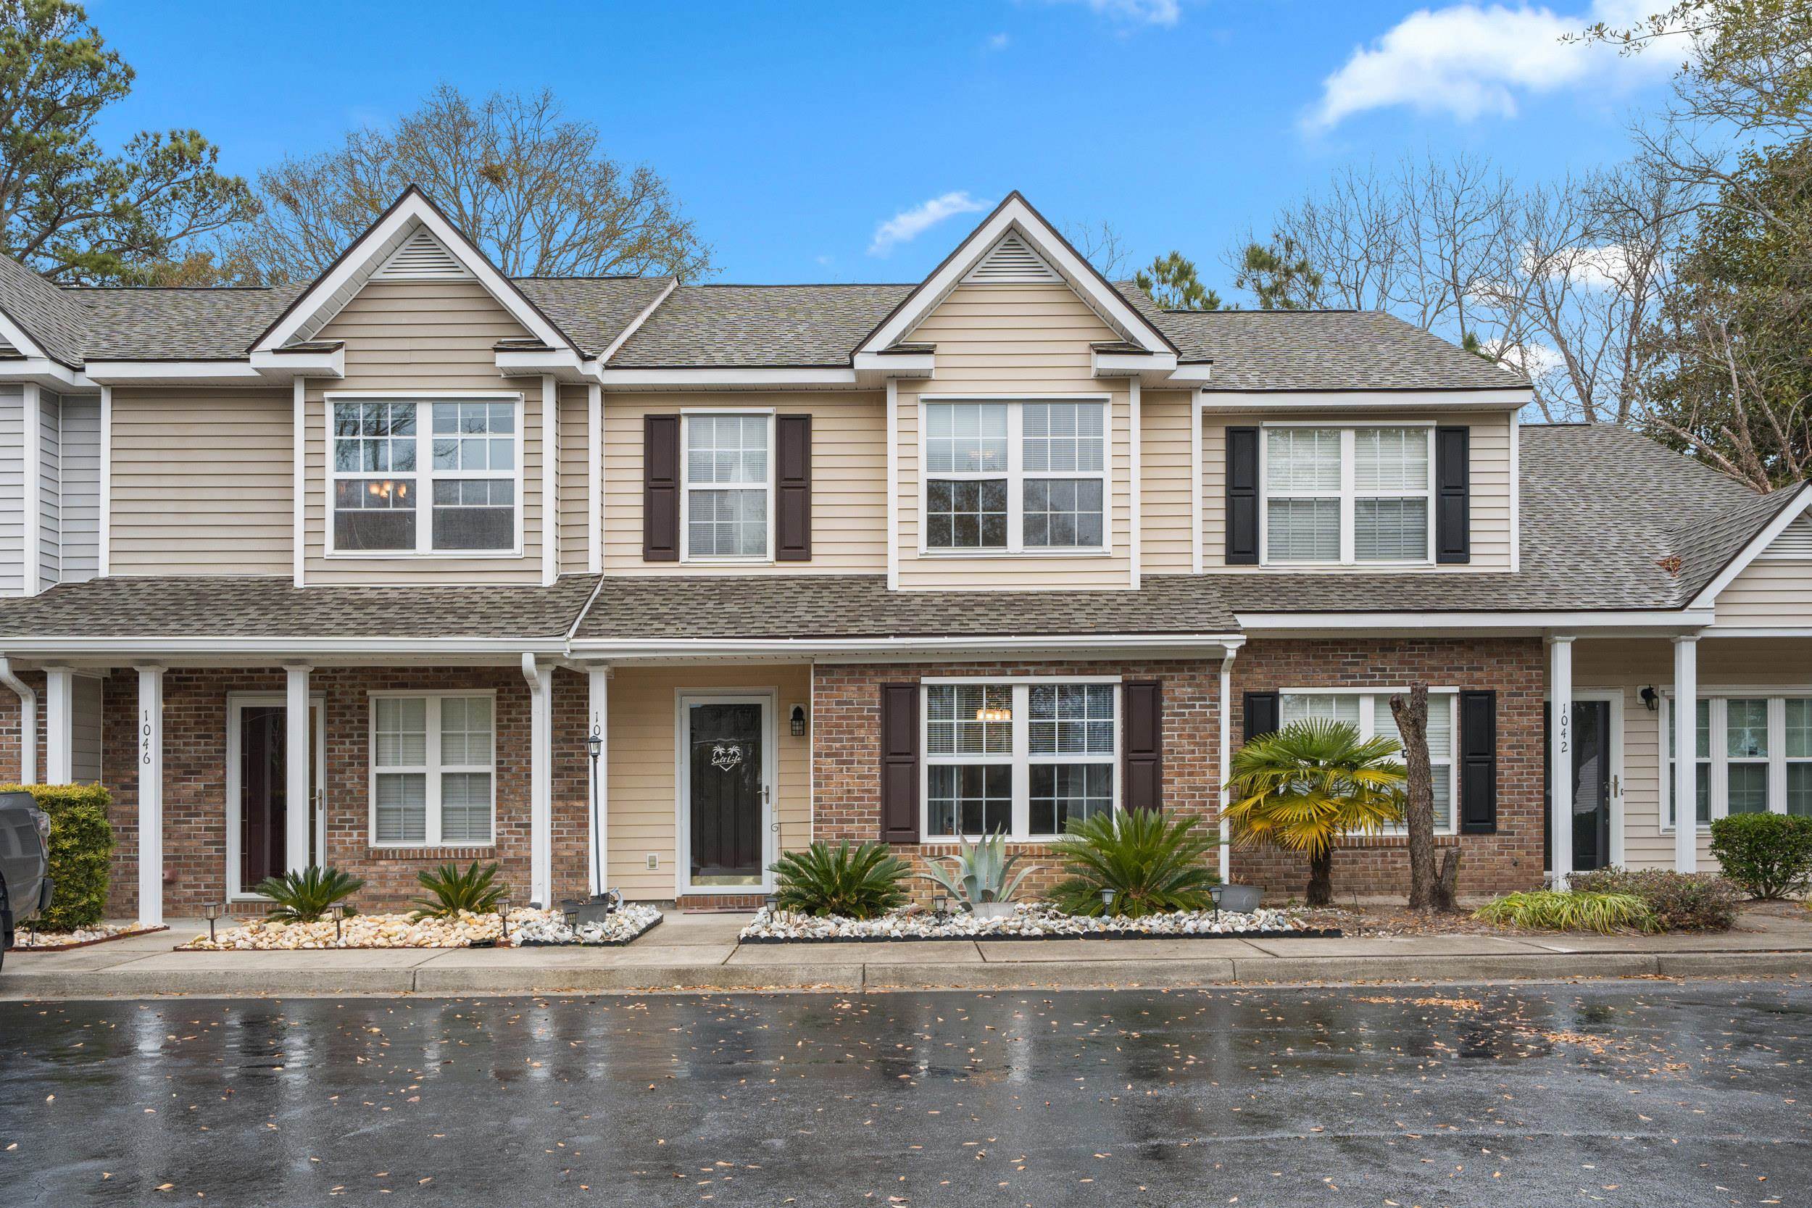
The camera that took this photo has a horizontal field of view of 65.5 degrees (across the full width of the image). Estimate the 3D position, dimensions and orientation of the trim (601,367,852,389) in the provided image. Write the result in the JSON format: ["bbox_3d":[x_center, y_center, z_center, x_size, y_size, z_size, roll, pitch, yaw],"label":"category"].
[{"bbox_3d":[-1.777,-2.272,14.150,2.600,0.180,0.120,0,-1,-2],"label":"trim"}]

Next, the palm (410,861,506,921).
[{"bbox_3d":[-4.117,2.639,12.950,0.880,0.560,0.820,0,-2,0],"label":"palm"}]

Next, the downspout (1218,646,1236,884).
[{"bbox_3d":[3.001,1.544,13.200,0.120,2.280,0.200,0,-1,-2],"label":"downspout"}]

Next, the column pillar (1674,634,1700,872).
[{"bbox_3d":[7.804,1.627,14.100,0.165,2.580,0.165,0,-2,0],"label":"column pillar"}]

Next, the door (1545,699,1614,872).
[{"bbox_3d":[7.269,1.982,15.250,0.820,1.950,0.070,0,-2,0],"label":"door"}]

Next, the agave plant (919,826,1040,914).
[{"bbox_3d":[0.663,2.409,12.700,1.070,0.780,0.950,0,-1,-2],"label":"agave plant"}]

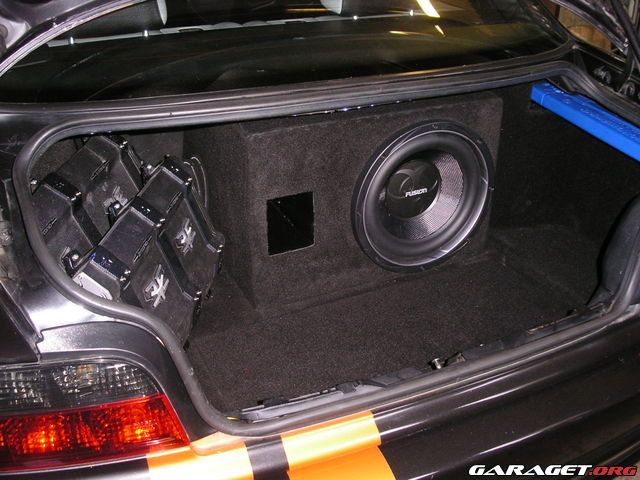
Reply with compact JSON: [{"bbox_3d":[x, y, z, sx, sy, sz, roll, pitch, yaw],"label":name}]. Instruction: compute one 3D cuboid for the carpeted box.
[{"bbox_3d":[0.024,-0.161,1.526,0.520,0.340,0.460,-11,28,-21],"label":"carpeted box"}]

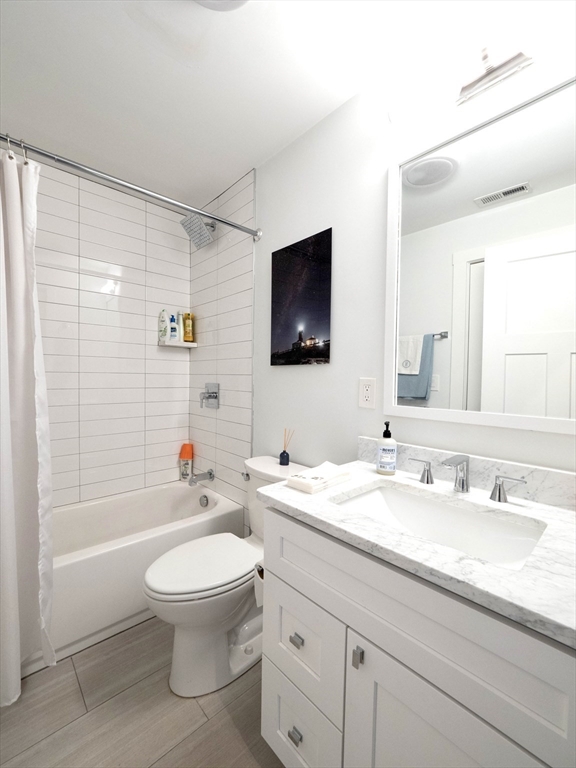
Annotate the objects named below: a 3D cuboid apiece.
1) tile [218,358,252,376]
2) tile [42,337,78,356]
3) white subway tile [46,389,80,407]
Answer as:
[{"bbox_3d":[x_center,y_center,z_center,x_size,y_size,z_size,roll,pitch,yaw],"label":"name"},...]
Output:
[{"bbox_3d":[-0.345,-0.110,2.003,0.012,0.101,0.399,-1,2,-43],"label":"tile"},{"bbox_3d":[-1.447,-0.223,1.806,0.396,0.101,0.012,-1,2,-43],"label":"tile"},{"bbox_3d":[-1.454,0.086,1.814,0.400,0.101,0.010,-1,2,-43],"label":"white subway tile"}]

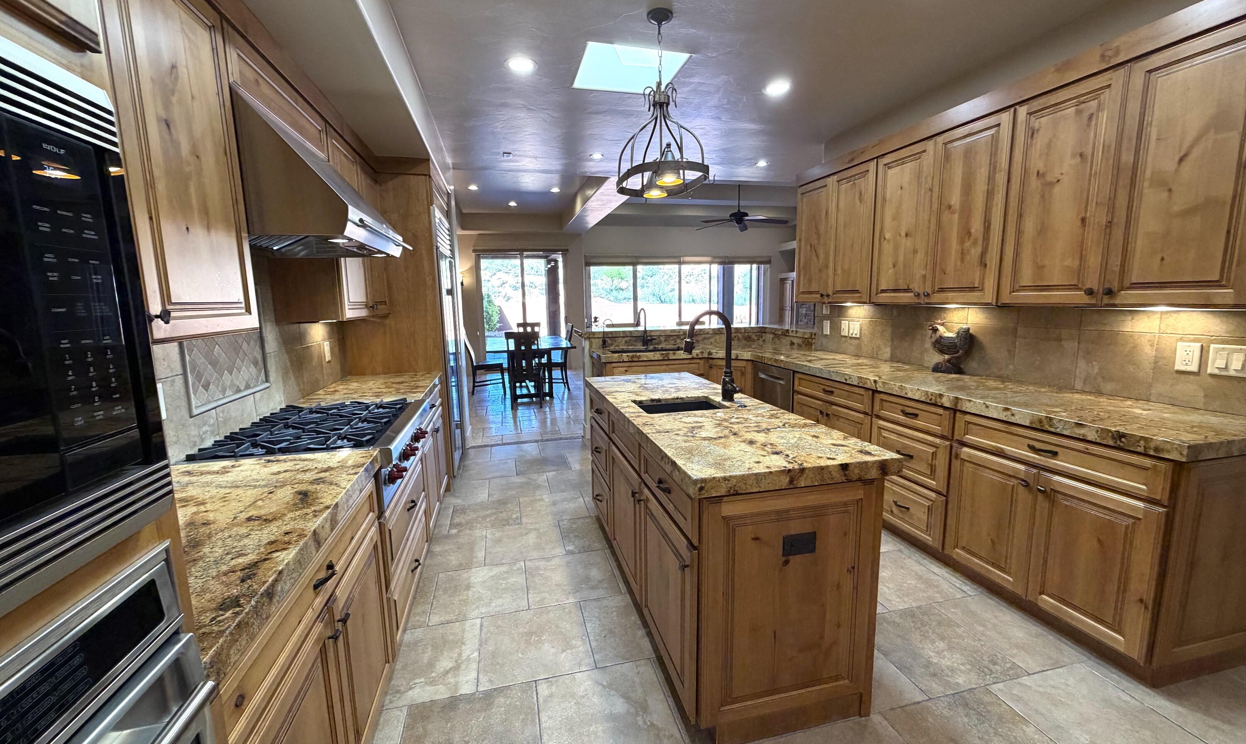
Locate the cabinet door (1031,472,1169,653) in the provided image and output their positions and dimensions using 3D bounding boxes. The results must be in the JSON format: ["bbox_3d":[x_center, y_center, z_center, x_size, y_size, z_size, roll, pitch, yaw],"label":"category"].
[{"bbox_3d":[1.800,0.724,1.939,0.021,0.579,0.413,-3,8,-13],"label":"cabinet door"}]

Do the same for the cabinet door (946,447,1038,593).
[{"bbox_3d":[1.719,0.675,2.364,0.020,0.581,0.413,-3,9,-13],"label":"cabinet door"}]

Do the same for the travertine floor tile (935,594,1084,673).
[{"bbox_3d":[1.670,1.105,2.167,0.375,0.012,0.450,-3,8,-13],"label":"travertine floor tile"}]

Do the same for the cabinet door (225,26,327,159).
[{"bbox_3d":[-1.264,-0.990,1.887,0.020,0.171,0.896,-3,9,-13],"label":"cabinet door"}]

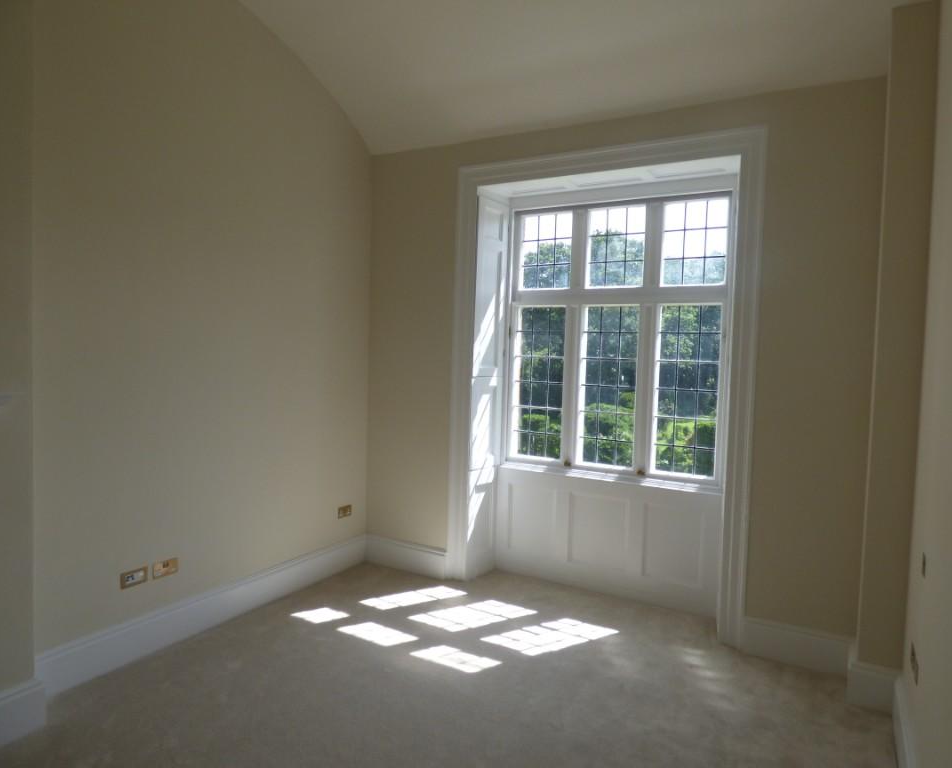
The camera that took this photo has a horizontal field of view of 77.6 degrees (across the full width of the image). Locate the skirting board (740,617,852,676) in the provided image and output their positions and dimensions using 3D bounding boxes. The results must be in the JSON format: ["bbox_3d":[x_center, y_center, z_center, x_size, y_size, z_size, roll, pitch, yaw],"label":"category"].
[{"bbox_3d":[1.809,1.483,3.357,0.504,0.220,0.030,3,3,29],"label":"skirting board"}]

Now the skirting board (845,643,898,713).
[{"bbox_3d":[2.021,1.502,3.046,0.212,0.222,0.294,3,3,29],"label":"skirting board"}]

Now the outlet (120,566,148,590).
[{"bbox_3d":[-1.835,1.035,3.177,0.013,0.081,0.148,3,3,29],"label":"outlet"}]

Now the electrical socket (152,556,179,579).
[{"bbox_3d":[-1.750,1.029,3.331,0.013,0.082,0.148,3,3,29],"label":"electrical socket"}]

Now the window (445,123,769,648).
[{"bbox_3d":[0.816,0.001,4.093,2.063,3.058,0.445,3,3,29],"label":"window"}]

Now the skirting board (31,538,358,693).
[{"bbox_3d":[-1.500,1.364,3.804,0.030,0.218,2.394,3,3,29],"label":"skirting board"}]

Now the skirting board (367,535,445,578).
[{"bbox_3d":[-0.575,1.354,4.668,0.793,0.222,0.030,3,3,29],"label":"skirting board"}]

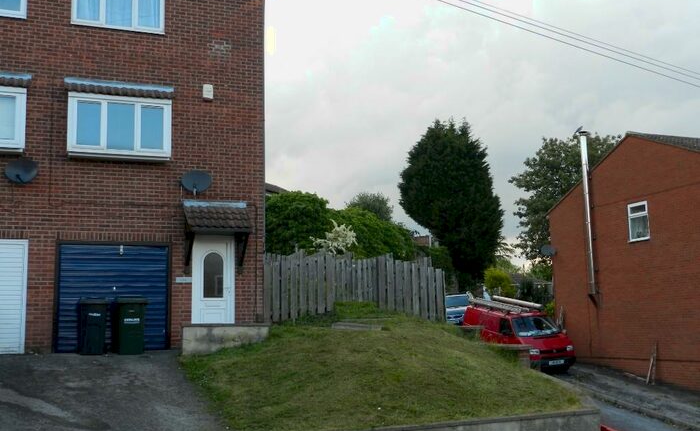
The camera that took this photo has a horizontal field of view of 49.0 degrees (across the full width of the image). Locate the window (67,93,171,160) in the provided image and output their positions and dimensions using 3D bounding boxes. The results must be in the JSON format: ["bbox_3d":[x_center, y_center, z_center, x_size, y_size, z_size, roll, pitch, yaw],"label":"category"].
[{"bbox_3d":[-4.378,-1.658,14.657,1.901,1.185,0.250,2,-9,-21],"label":"window"}]

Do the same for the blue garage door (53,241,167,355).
[{"bbox_3d":[-4.404,1.536,14.353,2.000,2.000,0.090,2,-9,-21],"label":"blue garage door"}]

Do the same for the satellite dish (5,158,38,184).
[{"bbox_3d":[-5.851,-0.793,13.686,0.600,0.470,0.380,0,-8,-9],"label":"satellite dish"}]

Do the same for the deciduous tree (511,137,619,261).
[{"bbox_3d":[12.162,0.492,42.000,6.800,9.800,6.800,-4,-9,15],"label":"deciduous tree"}]

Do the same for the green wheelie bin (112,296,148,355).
[{"bbox_3d":[-3.944,1.978,13.819,0.580,1.070,0.720,3,-9,-26],"label":"green wheelie bin"}]

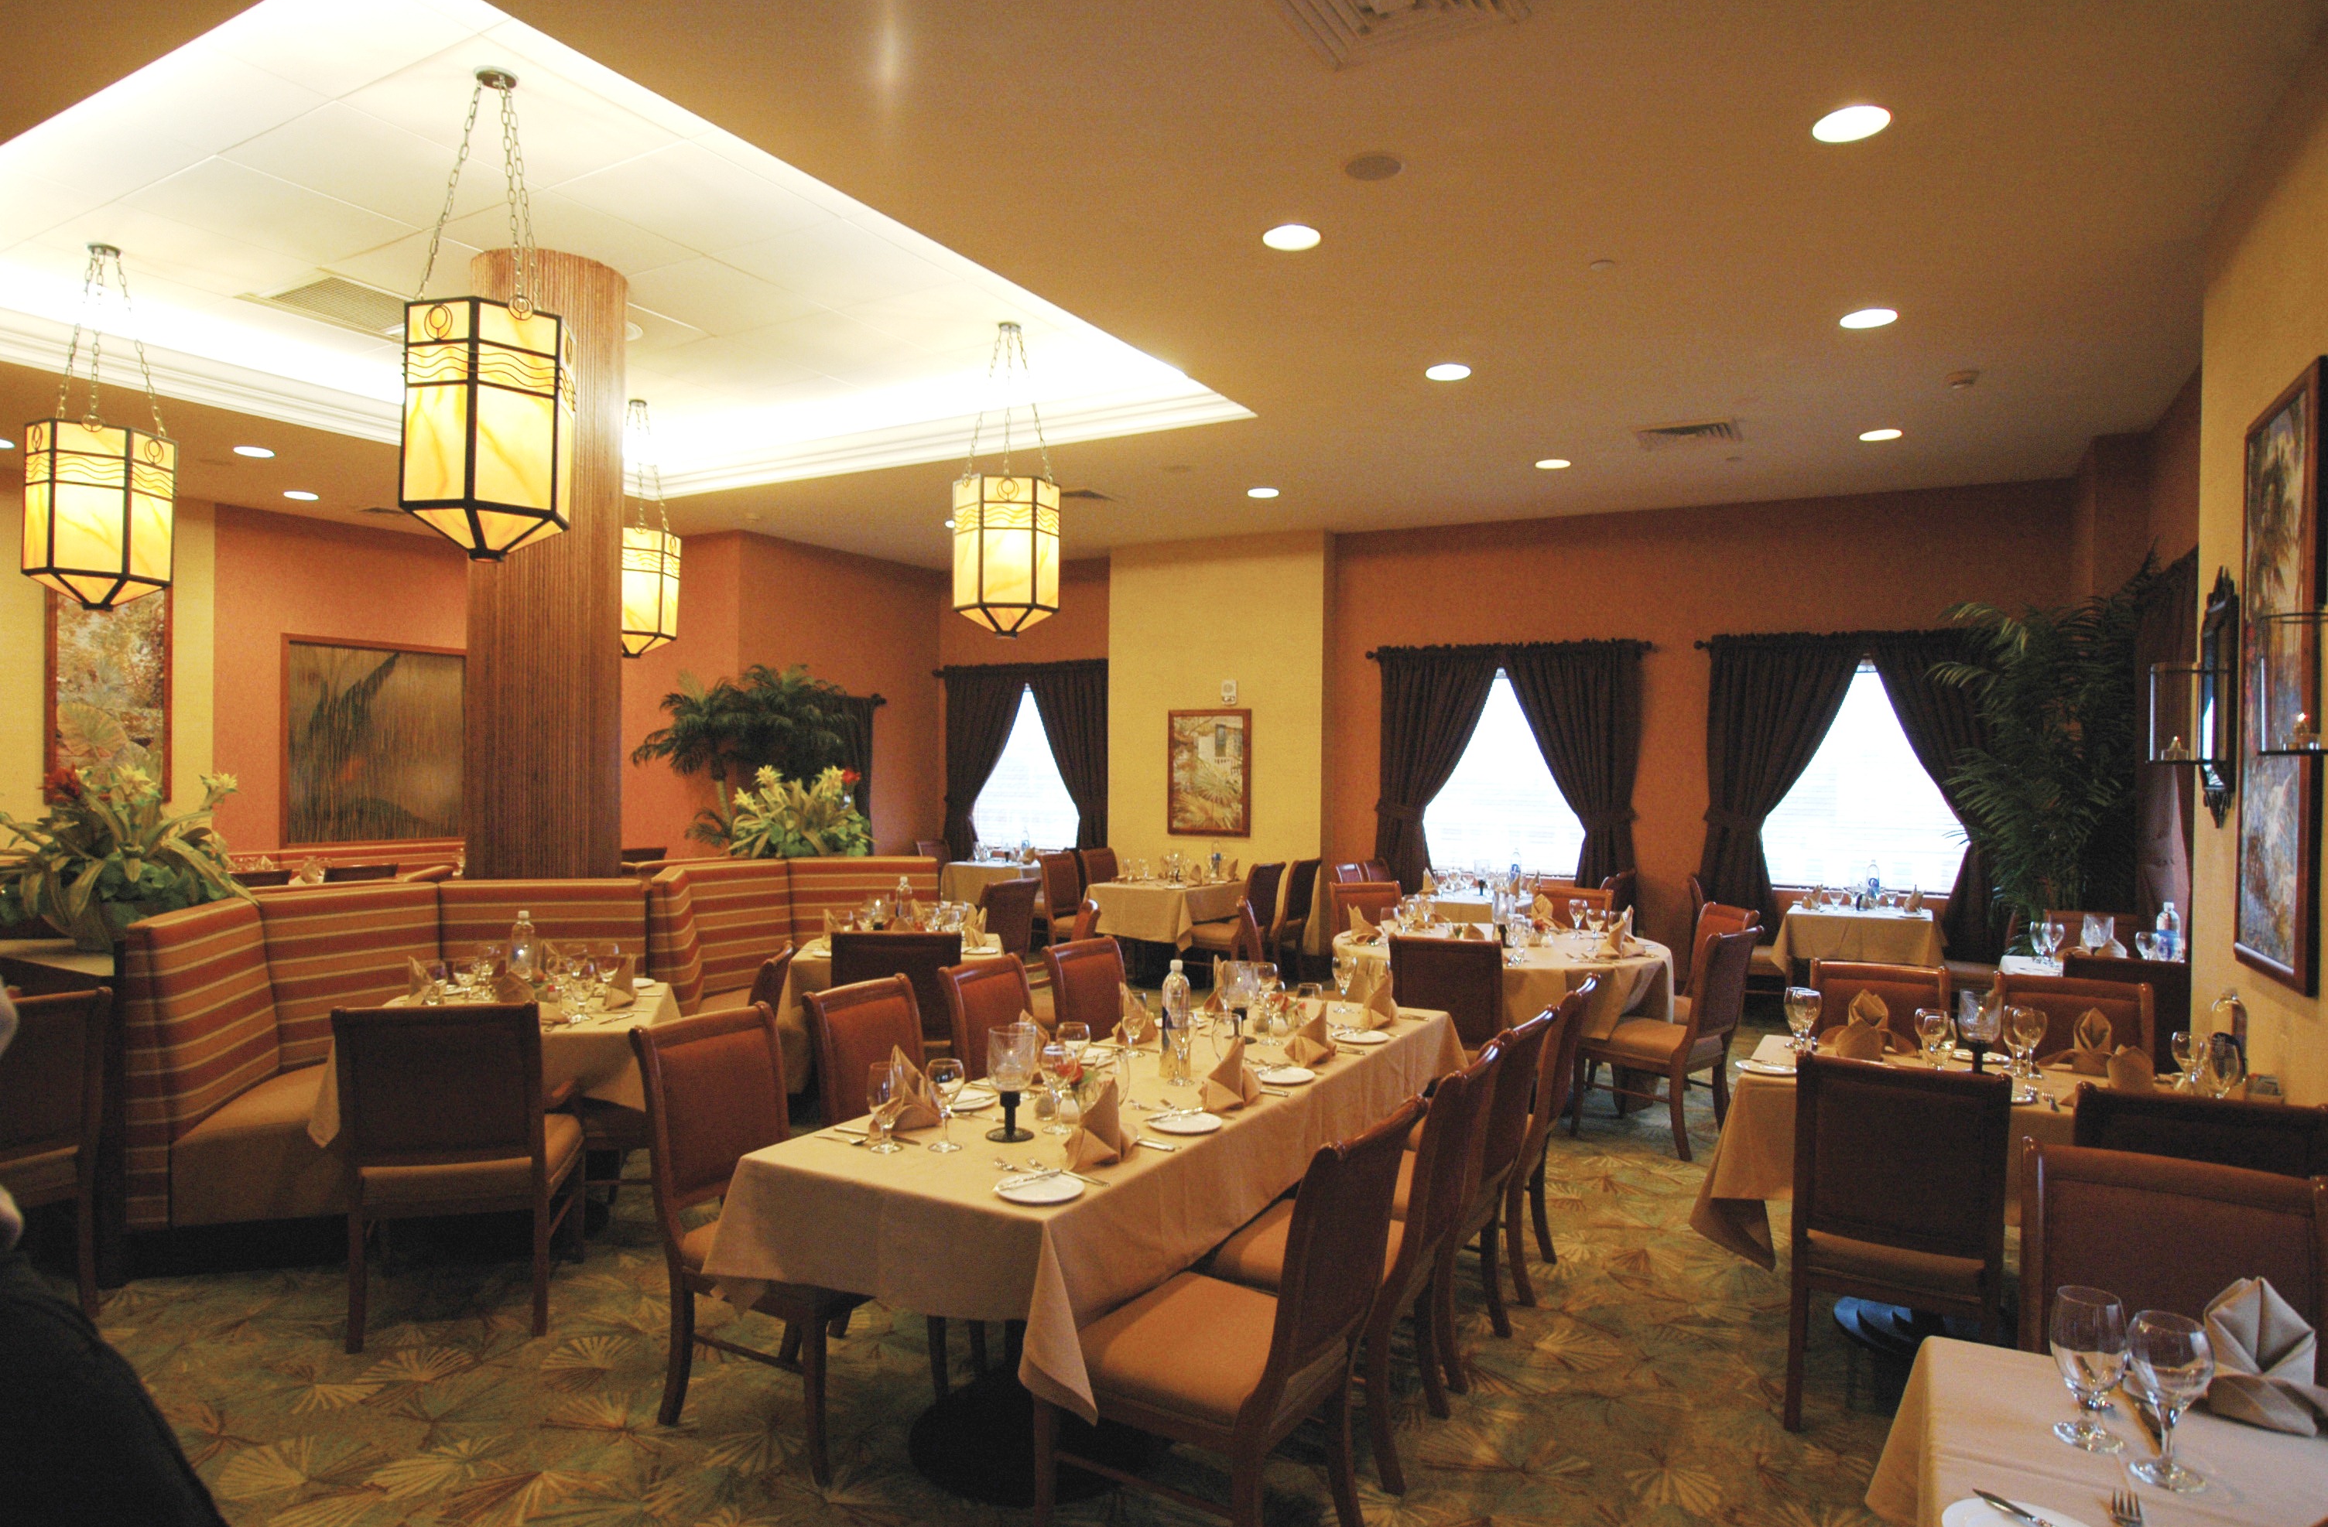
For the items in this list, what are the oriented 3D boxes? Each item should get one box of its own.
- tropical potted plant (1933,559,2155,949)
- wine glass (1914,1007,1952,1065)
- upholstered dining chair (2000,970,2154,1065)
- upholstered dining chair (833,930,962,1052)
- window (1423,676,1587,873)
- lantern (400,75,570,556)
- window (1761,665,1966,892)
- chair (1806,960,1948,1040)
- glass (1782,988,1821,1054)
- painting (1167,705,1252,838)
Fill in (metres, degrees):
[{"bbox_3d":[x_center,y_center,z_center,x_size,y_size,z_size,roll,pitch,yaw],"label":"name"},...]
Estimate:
[{"bbox_3d":[4.666,0.330,6.585,0.950,2.680,0.950,1,0,31],"label":"tropical potted plant"},{"bbox_3d":[2.197,0.768,3.490,0.080,0.175,0.080,1,1,31],"label":"wine glass"},{"bbox_3d":[2.947,1.216,3.939,0.470,0.940,0.630,1,0,31],"label":"upholstered dining chair"},{"bbox_3d":[-1.074,1.129,5.126,0.510,0.920,0.590,1,0,-3],"label":"upholstered dining chair"},{"bbox_3d":[2.429,0.068,8.769,1.250,1.460,0.100,1,0,31],"label":"window"},{"bbox_3d":[-2.089,-1.391,3.820,0.440,1.505,0.500,1,0,44],"label":"lantern"},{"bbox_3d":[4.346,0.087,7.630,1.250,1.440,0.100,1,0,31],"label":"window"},{"bbox_3d":[2.296,1.167,3.901,0.440,0.953,0.650,1,1,25],"label":"chair"},{"bbox_3d":[1.952,0.783,3.754,0.092,0.187,0.092,1,1,31],"label":"glass"},{"bbox_3d":[0.349,0.083,9.983,0.775,1.025,0.040,1,0,31],"label":"painting"}]

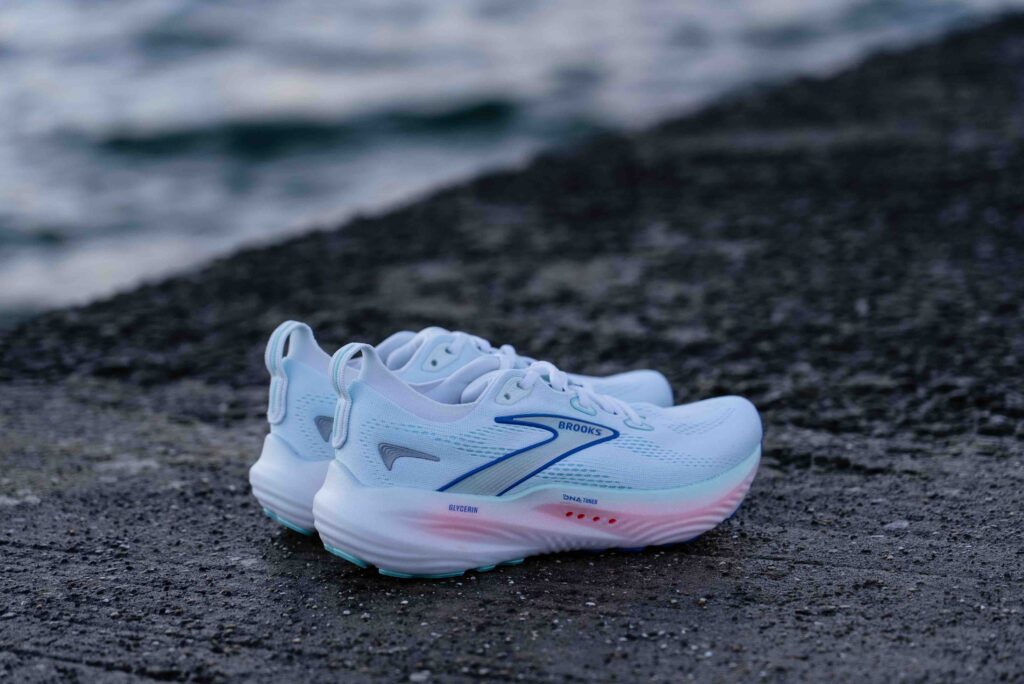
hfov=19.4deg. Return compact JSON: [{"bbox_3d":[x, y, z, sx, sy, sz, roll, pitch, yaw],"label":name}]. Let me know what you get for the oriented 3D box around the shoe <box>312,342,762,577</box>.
[{"bbox_3d":[0.020,0.055,1.719,0.281,0.128,0.105,-4,10,-25],"label":"shoe"}]

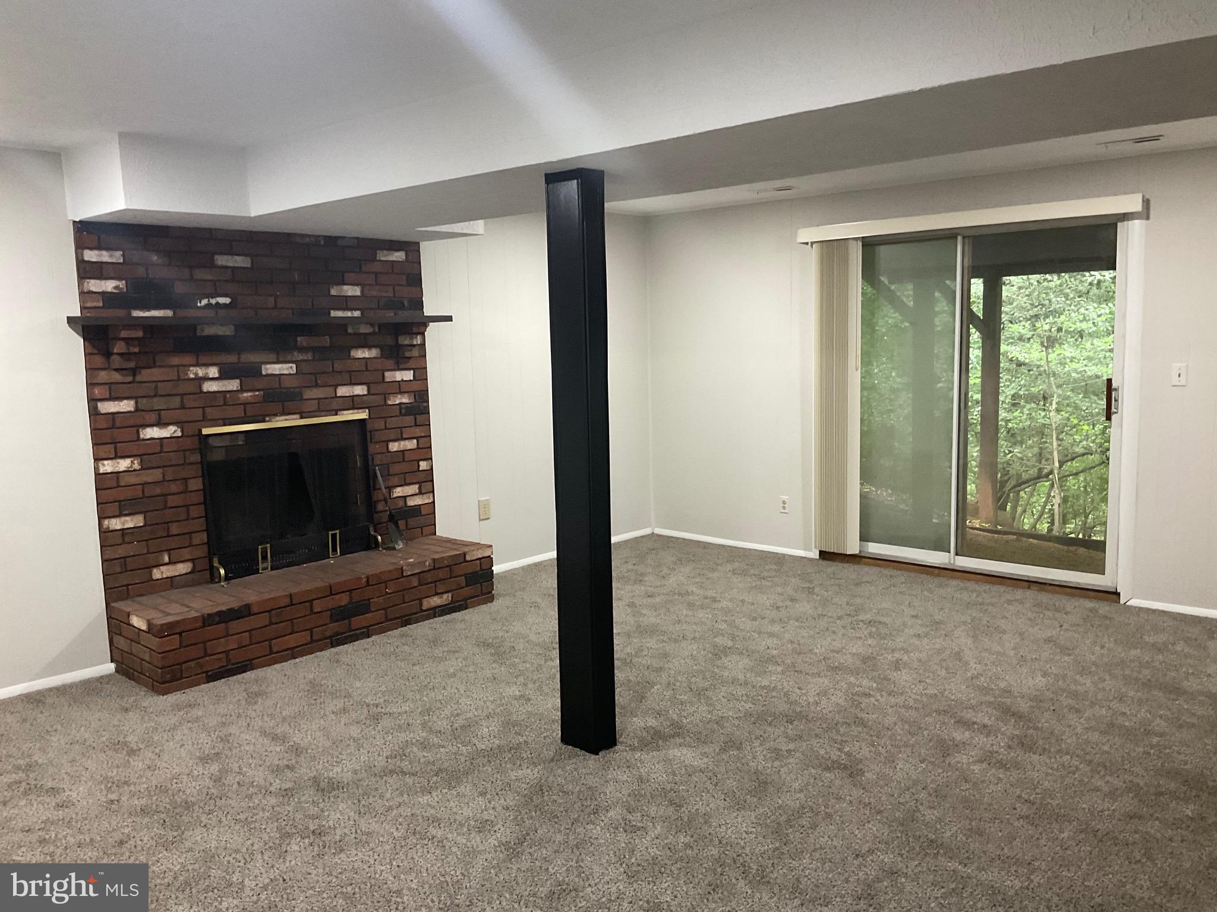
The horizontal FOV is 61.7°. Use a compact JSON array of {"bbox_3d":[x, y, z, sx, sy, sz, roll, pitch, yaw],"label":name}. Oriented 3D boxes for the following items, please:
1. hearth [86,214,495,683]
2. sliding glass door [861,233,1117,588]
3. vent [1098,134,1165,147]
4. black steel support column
[{"bbox_3d":[-1.494,-0.107,5.160,0.562,2.055,1.928,5,9,42],"label":"hearth"},{"bbox_3d":[2.065,-0.318,5.979,1.763,1.995,0.105,5,9,42],"label":"sliding glass door"},{"bbox_3d":[2.439,-1.470,4.748,0.296,0.026,0.142,5,9,42],"label":"vent"},{"bbox_3d":[-0.093,0.043,3.628,0.180,2.052,0.112,5,9,42],"label":"black steel support column"}]

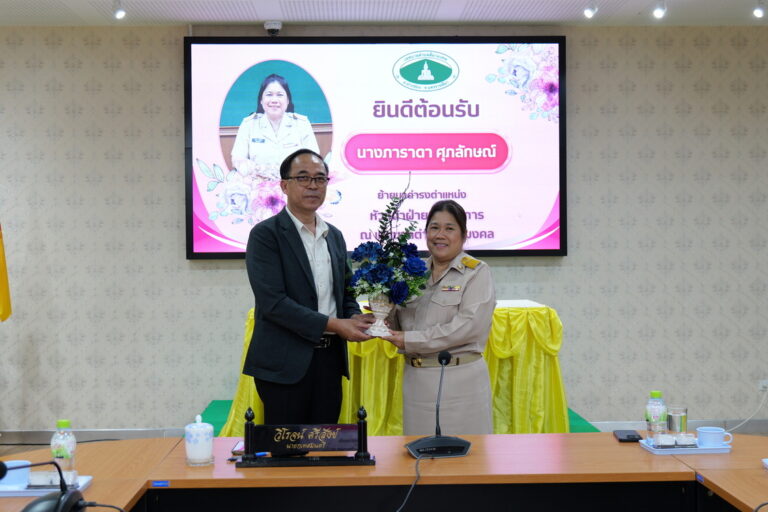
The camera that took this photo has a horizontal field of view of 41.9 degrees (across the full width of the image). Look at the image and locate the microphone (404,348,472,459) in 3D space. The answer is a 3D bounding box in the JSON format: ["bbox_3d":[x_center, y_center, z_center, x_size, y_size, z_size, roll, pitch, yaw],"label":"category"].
[{"bbox_3d":[0.165,0.440,3.036,0.196,0.295,0.230,-1,1,-1],"label":"microphone"}]

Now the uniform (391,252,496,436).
[{"bbox_3d":[0.220,0.408,3.646,0.440,0.850,0.340,0,1,35],"label":"uniform"}]

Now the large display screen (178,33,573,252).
[{"bbox_3d":[-0.054,-0.752,6.950,2.640,1.530,0.090,-1,1,-2],"label":"large display screen"}]

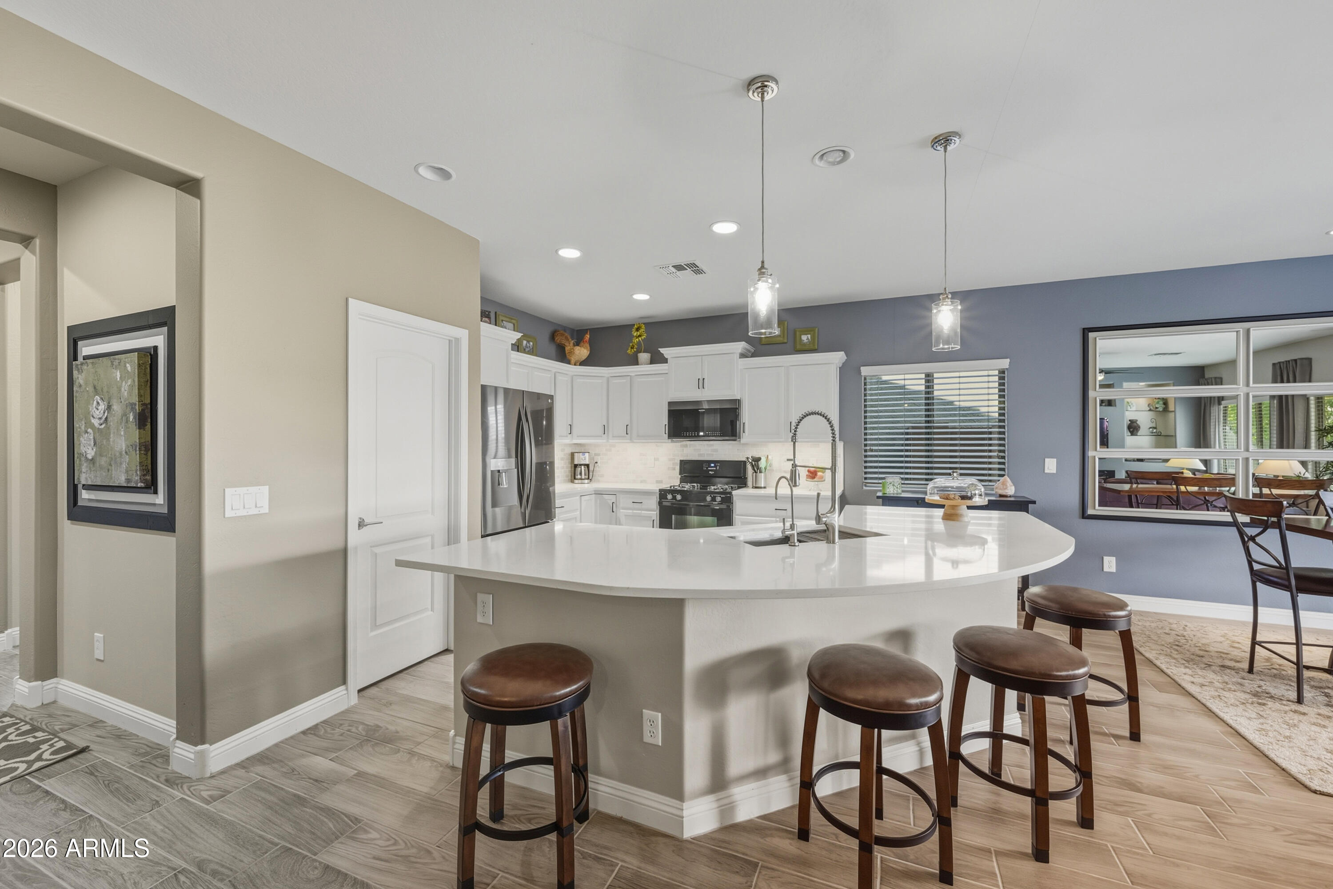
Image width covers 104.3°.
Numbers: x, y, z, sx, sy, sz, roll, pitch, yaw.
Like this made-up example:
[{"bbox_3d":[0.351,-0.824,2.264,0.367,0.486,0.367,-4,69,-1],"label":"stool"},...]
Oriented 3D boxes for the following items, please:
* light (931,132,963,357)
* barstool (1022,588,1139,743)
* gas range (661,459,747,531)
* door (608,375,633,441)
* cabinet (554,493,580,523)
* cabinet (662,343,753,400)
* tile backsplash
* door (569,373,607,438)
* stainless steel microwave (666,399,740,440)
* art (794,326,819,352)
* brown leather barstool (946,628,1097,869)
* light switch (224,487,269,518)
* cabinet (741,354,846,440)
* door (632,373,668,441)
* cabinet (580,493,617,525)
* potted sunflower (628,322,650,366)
[{"bbox_3d":[1.268,-0.907,2.356,0.122,0.944,0.122,0,0,23],"label":"light"},{"bbox_3d":[1.985,1.040,2.522,0.420,0.640,0.420,0,0,-5],"label":"barstool"},{"bbox_3d":[0.396,0.769,5.255,0.760,1.180,0.680,0,0,23],"label":"gas range"},{"bbox_3d":[-0.507,-0.397,5.755,0.272,0.722,0.022,0,0,23],"label":"door"},{"bbox_3d":[-1.295,0.923,5.028,0.620,0.875,0.680,0,0,23],"label":"cabinet"},{"bbox_3d":[0.445,-0.714,5.393,0.860,0.540,0.440,0,0,23],"label":"cabinet"},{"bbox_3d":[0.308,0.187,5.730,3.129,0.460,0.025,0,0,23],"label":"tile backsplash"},{"bbox_3d":[-0.838,-0.410,5.669,0.390,0.730,0.030,0,0,-22],"label":"door"},{"bbox_3d":[0.443,-0.254,5.460,0.765,0.415,0.400,0,0,23],"label":"stainless steel microwave"},{"bbox_3d":[1.395,-1.056,5.184,0.220,0.225,0.030,0,0,23],"label":"art"},{"bbox_3d":[1.264,1.027,1.866,0.410,0.636,0.410,0,0,-28],"label":"brown leather barstool"},{"bbox_3d":[-1.819,0.248,2.249,0.012,0.117,0.165,0,0,23],"label":"light switch"},{"bbox_3d":[1.250,-0.445,5.132,0.980,0.845,0.370,0,0,23],"label":"cabinet"},{"bbox_3d":[-0.164,-0.393,5.536,0.415,0.700,0.022,0,0,22],"label":"door"},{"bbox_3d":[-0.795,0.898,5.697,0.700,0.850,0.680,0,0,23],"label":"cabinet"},{"bbox_3d":[-0.306,-1.121,5.799,0.260,0.470,0.190,0,0,23],"label":"potted sunflower"}]

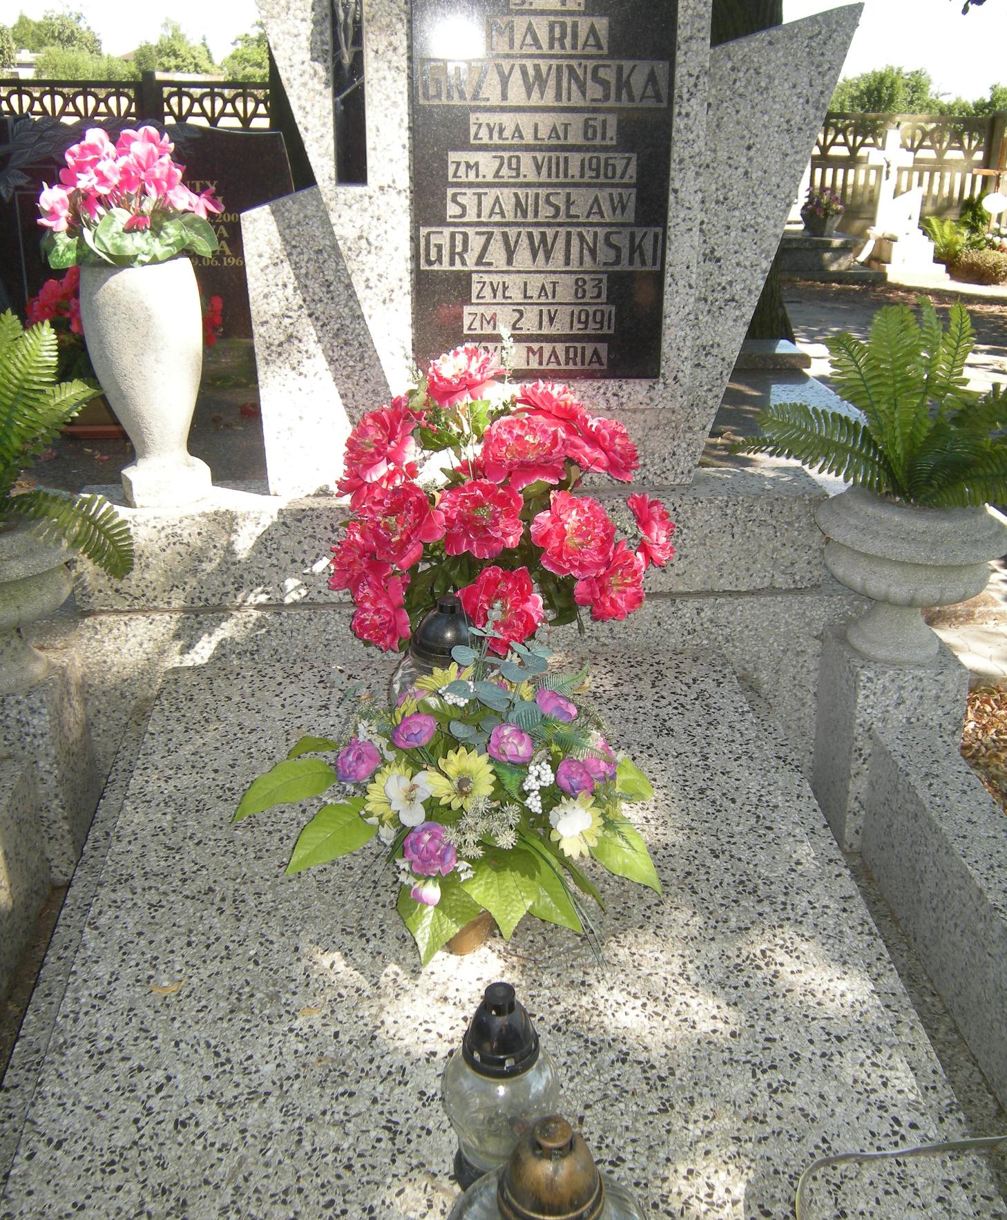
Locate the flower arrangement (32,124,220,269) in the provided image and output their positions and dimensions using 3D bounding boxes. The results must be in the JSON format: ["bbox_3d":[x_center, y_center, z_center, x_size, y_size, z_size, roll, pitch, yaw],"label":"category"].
[{"bbox_3d":[-0.574,-0.632,1.850,0.280,0.205,0.250,-2,23,-6],"label":"flower arrangement"}]

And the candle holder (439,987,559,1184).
[{"bbox_3d":[0.000,0.455,1.140,0.112,0.248,0.112,-2,29,-6],"label":"candle holder"}]

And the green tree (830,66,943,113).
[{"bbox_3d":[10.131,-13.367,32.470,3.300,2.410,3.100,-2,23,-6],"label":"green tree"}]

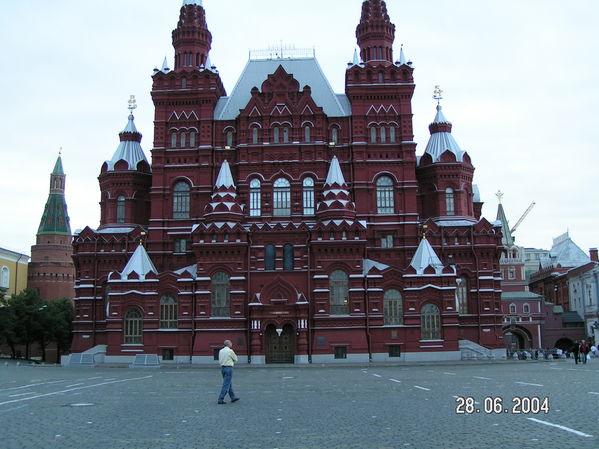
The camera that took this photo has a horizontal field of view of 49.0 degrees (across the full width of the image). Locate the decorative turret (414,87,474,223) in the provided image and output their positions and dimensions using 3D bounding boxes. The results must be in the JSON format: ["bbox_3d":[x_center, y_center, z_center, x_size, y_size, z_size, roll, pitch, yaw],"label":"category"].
[{"bbox_3d":[16.205,-7.979,74.991,6.800,16.359,6.800,-1,-10,2],"label":"decorative turret"}]

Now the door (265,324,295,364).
[{"bbox_3d":[-2.349,14.232,78.198,3.517,4.599,0.500,-1,-11,2],"label":"door"}]

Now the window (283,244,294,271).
[{"bbox_3d":[-1.240,3.889,76.544,1.318,3.072,0.400,-1,-10,3],"label":"window"}]

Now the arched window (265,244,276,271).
[{"bbox_3d":[-3.588,4.079,80.639,1.341,3.152,0.400,-1,-11,2],"label":"arched window"}]

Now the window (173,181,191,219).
[{"bbox_3d":[-15.559,-3.256,87.013,2.284,5.127,0.400,-1,-11,2],"label":"window"}]

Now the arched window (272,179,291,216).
[{"bbox_3d":[-2.252,-3.555,86.569,2.243,5.128,0.400,-1,-11,2],"label":"arched window"}]

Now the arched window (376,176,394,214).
[{"bbox_3d":[9.133,-3.090,69.820,1.900,4.129,0.450,-1,-10,2],"label":"arched window"}]

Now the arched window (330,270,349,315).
[{"bbox_3d":[4.769,8.118,78.192,2.208,5.280,0.400,-1,-11,2],"label":"arched window"}]

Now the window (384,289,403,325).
[{"bbox_3d":[11.203,9.867,78.392,2.218,4.205,0.400,-1,-11,2],"label":"window"}]

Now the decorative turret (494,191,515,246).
[{"bbox_3d":[37.099,-1.140,120.746,4.600,10.450,4.600,-1,-10,2],"label":"decorative turret"}]

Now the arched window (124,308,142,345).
[{"bbox_3d":[-19.924,12.283,79.048,2.191,4.246,0.400,-1,-11,2],"label":"arched window"}]

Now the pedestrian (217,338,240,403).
[{"bbox_3d":[-1.950,4.051,18.056,0.600,1.730,0.500,6,-12,-32],"label":"pedestrian"}]

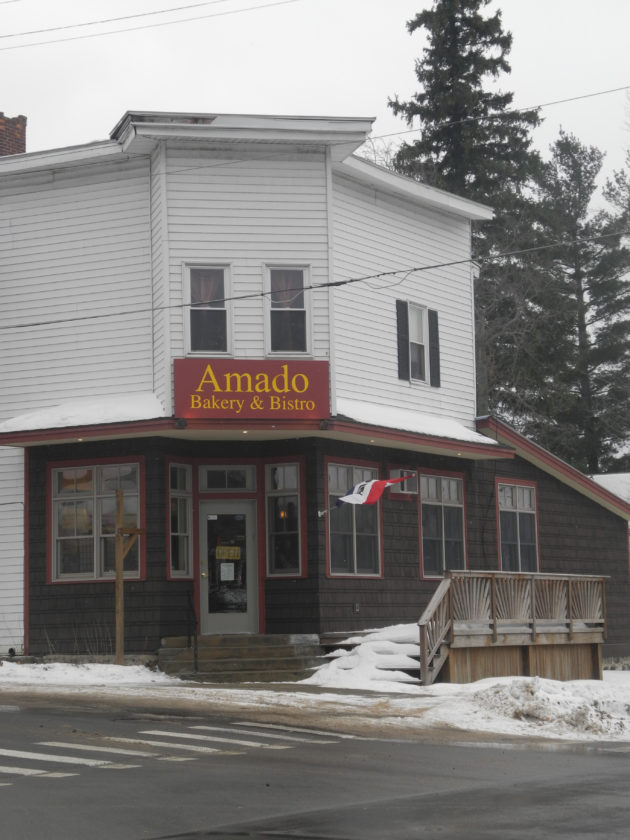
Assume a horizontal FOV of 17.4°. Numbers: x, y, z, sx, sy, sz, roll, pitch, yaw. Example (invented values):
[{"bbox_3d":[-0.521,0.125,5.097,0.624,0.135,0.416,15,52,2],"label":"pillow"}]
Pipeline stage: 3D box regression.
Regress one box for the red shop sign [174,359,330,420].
[{"bbox_3d":[-0.942,-0.477,31.385,2.420,0.900,0.100,0,-6,-11],"label":"red shop sign"}]

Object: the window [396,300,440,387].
[{"bbox_3d":[1.838,-1.359,36.638,0.120,1.435,1.611,-5,-7,30],"label":"window"}]

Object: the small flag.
[{"bbox_3d":[0.943,1.117,32.691,1.300,0.500,0.350,-5,-7,30],"label":"small flag"}]

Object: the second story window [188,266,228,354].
[{"bbox_3d":[-1.622,-1.686,31.462,0.605,1.322,0.120,0,-6,-11],"label":"second story window"}]

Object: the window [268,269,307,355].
[{"bbox_3d":[-0.407,-1.699,31.709,0.618,1.342,0.120,0,-6,-11],"label":"window"}]

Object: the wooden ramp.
[{"bbox_3d":[2.521,3.500,34.927,2.200,1.739,7.551,-5,-7,30],"label":"wooden ramp"}]

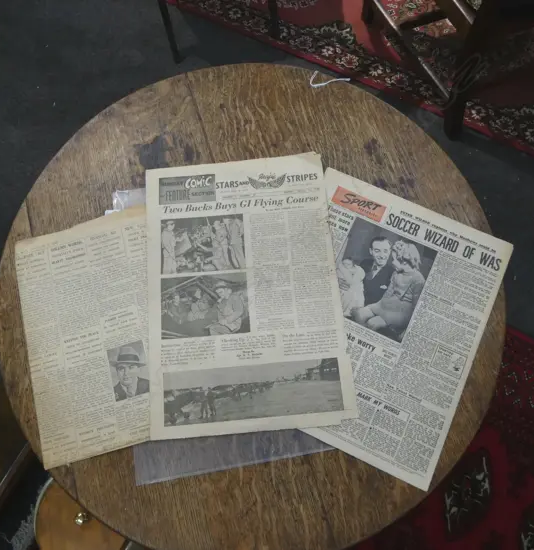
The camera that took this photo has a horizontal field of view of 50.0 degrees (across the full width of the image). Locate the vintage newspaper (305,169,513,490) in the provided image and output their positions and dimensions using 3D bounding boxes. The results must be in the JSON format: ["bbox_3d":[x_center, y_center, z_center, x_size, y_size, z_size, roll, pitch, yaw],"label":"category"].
[{"bbox_3d":[0.155,0.057,0.833,0.313,0.010,0.386,24,73,7],"label":"vintage newspaper"}]

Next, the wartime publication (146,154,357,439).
[{"bbox_3d":[-0.033,0.013,0.842,0.285,0.010,0.413,-5,71,-2],"label":"wartime publication"}]

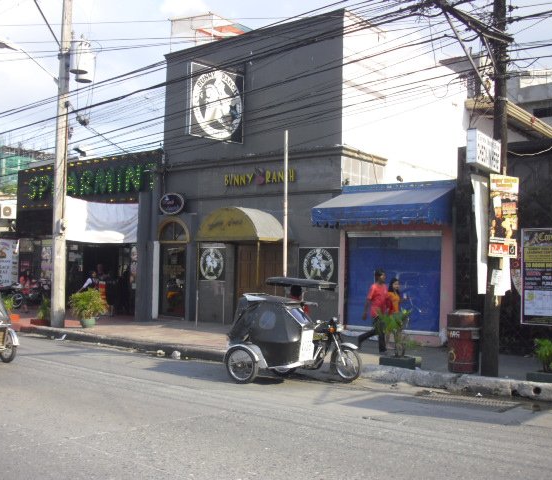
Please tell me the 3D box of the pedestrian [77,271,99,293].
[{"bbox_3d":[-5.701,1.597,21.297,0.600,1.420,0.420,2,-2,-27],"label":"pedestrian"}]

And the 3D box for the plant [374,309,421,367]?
[{"bbox_3d":[2.092,1.667,11.952,0.700,0.930,0.550,-1,-3,38],"label":"plant"}]

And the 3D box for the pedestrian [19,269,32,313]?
[{"bbox_3d":[-8.610,1.694,24.235,0.340,1.540,0.450,0,-3,30],"label":"pedestrian"}]

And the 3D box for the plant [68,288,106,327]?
[{"bbox_3d":[-4.728,1.708,17.650,0.970,1.000,0.930,1,-2,0],"label":"plant"}]

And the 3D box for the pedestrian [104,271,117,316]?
[{"bbox_3d":[-5.136,1.608,21.798,0.450,1.460,0.320,0,-2,18],"label":"pedestrian"}]

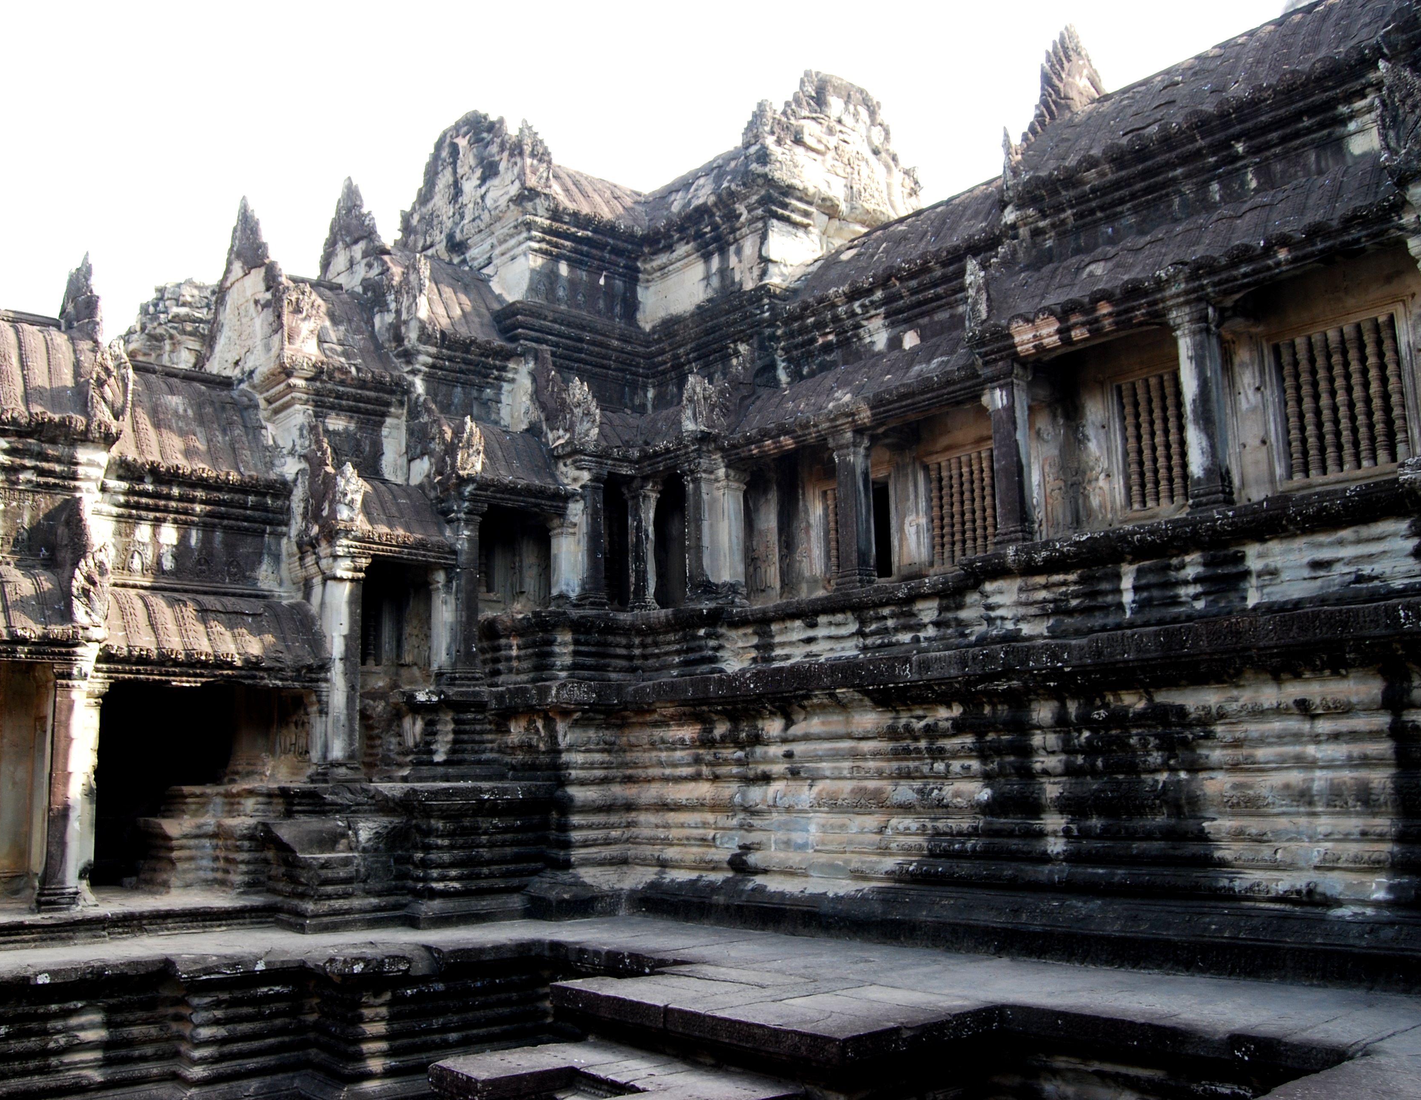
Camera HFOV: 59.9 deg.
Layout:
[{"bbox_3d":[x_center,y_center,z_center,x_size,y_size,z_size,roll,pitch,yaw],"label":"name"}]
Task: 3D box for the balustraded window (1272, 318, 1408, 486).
[{"bbox_3d":[6.966,-1.659,13.653,0.250,1.689,1.262,9,-15,-42],"label":"balustraded window"}]

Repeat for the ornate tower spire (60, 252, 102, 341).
[{"bbox_3d":[-10.139,-4.069,19.847,0.377,1.187,0.565,9,-15,-42],"label":"ornate tower spire"}]

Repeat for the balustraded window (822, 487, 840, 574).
[{"bbox_3d":[2.408,-0.352,19.980,0.200,1.537,1.398,9,-15,-42],"label":"balustraded window"}]

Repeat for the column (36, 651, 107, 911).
[{"bbox_3d":[-8.369,2.996,16.169,0.478,3.276,0.407,9,-15,-42],"label":"column"}]

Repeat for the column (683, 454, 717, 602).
[{"bbox_3d":[-0.175,-0.321,19.402,0.370,2.286,0.370,9,-15,-42],"label":"column"}]

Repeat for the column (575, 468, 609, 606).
[{"bbox_3d":[-1.905,-0.172,19.825,0.371,2.103,0.371,9,-15,-42],"label":"column"}]

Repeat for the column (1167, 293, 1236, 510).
[{"bbox_3d":[5.181,-1.548,13.034,0.380,2.168,0.380,9,-15,-42],"label":"column"}]

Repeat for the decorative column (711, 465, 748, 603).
[{"bbox_3d":[0.297,-0.246,19.257,0.380,2.074,0.380,9,-15,-42],"label":"decorative column"}]

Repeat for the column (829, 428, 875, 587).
[{"bbox_3d":[2.057,-0.595,18.009,0.400,2.249,0.400,9,-15,-42],"label":"column"}]

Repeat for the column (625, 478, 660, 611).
[{"bbox_3d":[-1.134,-0.092,20.534,0.405,2.129,0.405,9,-15,-42],"label":"column"}]

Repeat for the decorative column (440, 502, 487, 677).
[{"bbox_3d":[-3.696,0.603,18.573,0.446,2.676,0.446,9,-15,-42],"label":"decorative column"}]

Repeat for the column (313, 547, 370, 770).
[{"bbox_3d":[-5.315,1.603,17.791,0.480,3.173,0.480,9,-15,-42],"label":"column"}]

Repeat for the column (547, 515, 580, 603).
[{"bbox_3d":[-2.297,0.155,19.298,0.360,1.356,0.360,9,-15,-42],"label":"column"}]

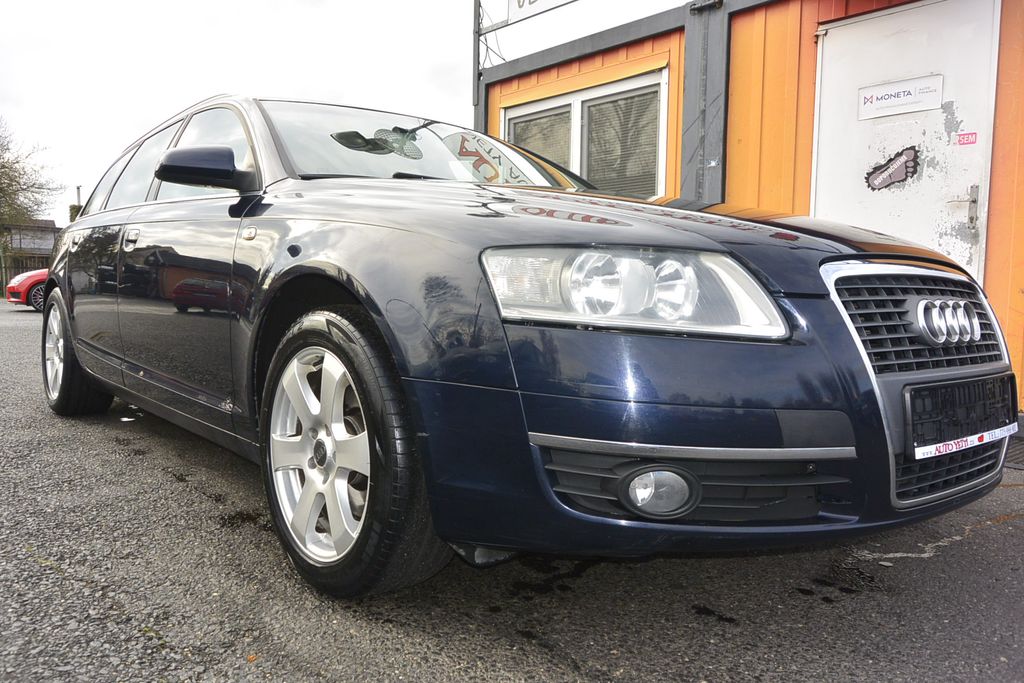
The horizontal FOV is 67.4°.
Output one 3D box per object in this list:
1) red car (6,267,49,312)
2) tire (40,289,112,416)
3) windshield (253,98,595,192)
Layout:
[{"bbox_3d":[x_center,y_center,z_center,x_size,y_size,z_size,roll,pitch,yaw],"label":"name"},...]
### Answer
[{"bbox_3d":[-8.720,-1.290,16.930,4.250,1.370,1.830,1,4,-18],"label":"red car"},{"bbox_3d":[-2.218,0.043,3.913,0.230,0.650,0.650,-1,5,-41],"label":"tire"},{"bbox_3d":[-0.225,-0.682,2.808,1.420,0.430,0.880,-1,5,-41],"label":"windshield"}]

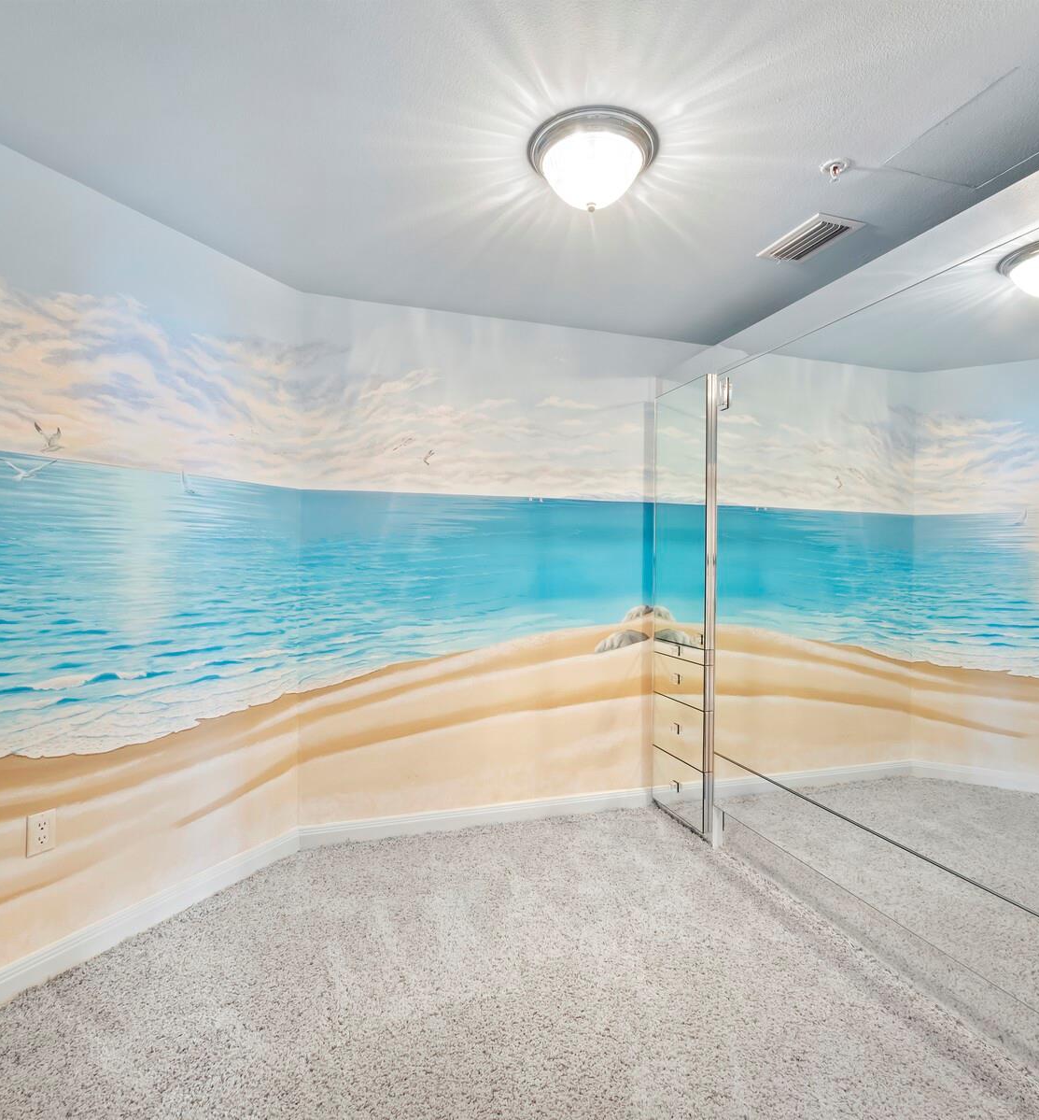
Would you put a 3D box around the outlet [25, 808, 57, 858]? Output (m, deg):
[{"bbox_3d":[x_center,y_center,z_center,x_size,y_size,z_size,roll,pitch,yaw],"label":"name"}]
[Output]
[{"bbox_3d":[-1.347,0.771,1.704,0.010,0.115,0.071,0,0,28],"label":"outlet"}]

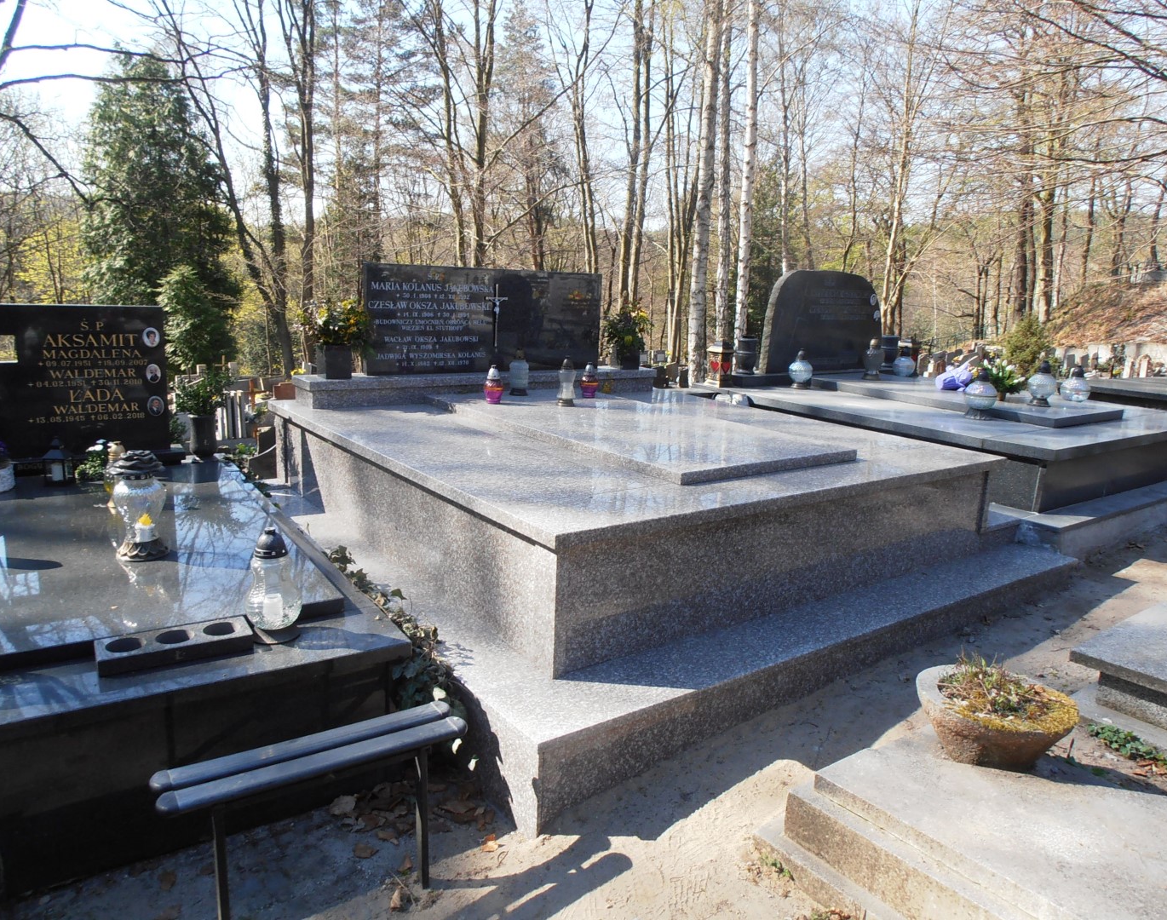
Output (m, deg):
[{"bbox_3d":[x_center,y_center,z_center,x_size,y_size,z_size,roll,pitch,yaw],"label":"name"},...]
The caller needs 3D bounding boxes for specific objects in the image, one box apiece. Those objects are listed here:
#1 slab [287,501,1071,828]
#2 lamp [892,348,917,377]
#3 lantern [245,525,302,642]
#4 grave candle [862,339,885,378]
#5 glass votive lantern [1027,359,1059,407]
[{"bbox_3d":[0.202,0.437,4.345,3.059,0.256,3.054,-6,15,-36],"label":"slab"},{"bbox_3d":[2.678,-0.789,7.095,0.182,0.308,0.182,-6,14,-36],"label":"lamp"},{"bbox_3d":[-0.829,0.328,2.278,0.142,0.303,0.142,-5,13,-31],"label":"lantern"},{"bbox_3d":[2.325,-0.815,6.821,0.169,0.340,0.169,-6,14,-36],"label":"grave candle"},{"bbox_3d":[2.935,-0.491,5.434,0.188,0.291,0.188,-6,15,-36],"label":"glass votive lantern"}]

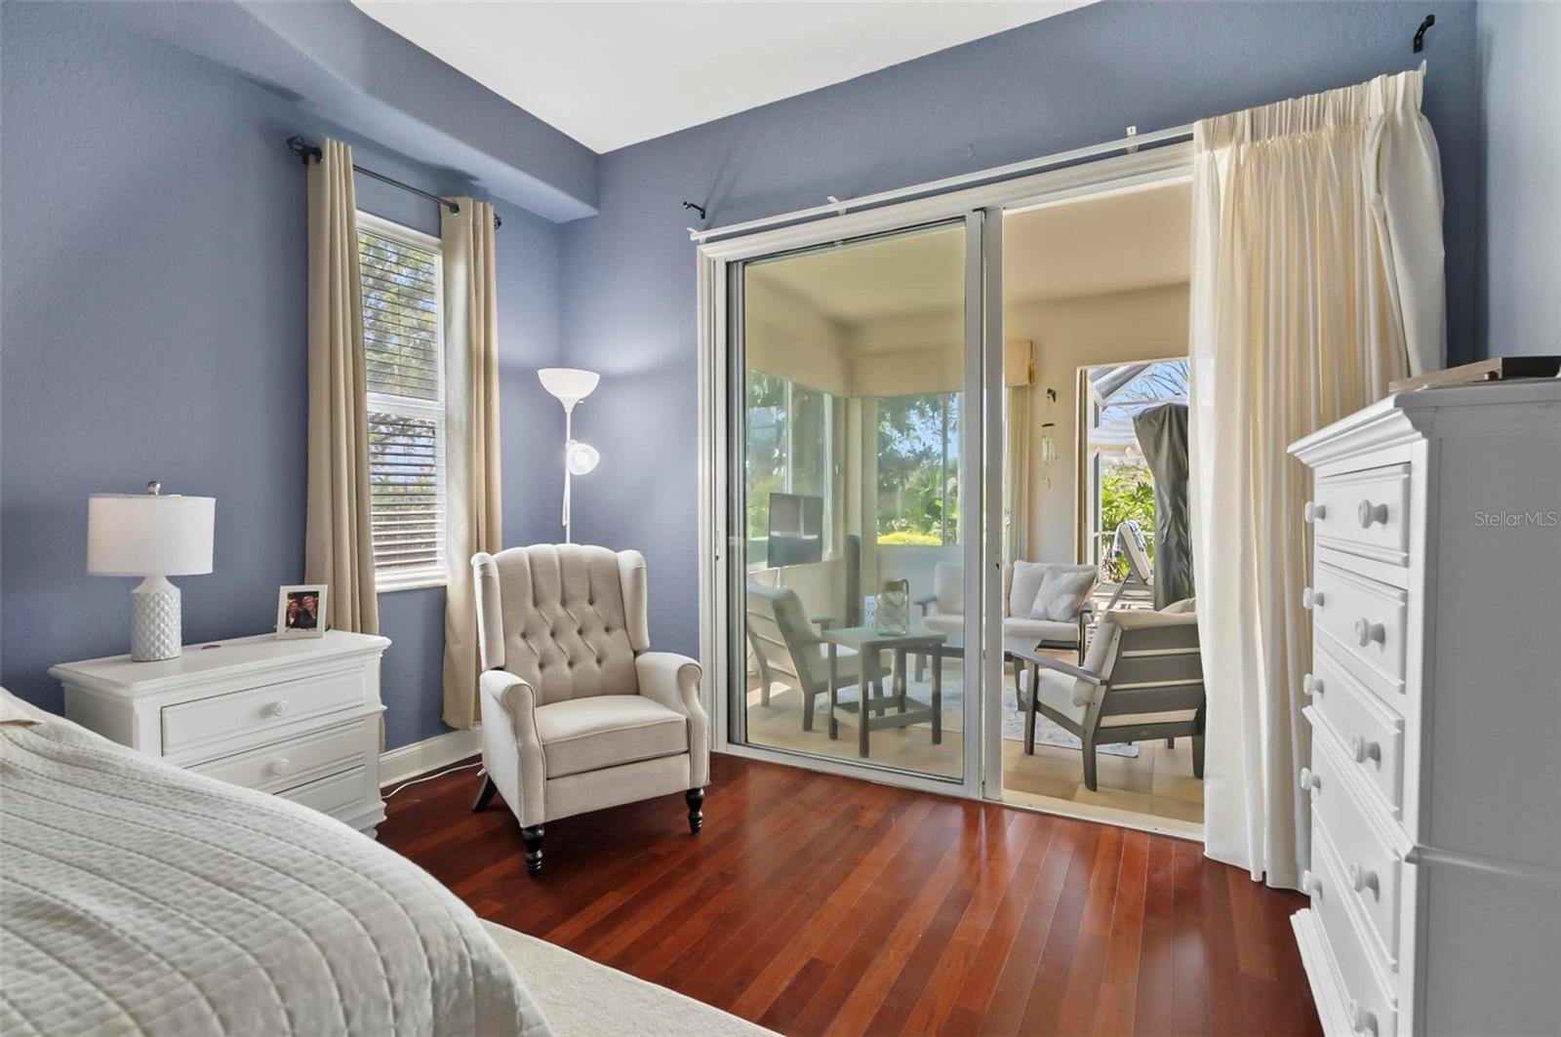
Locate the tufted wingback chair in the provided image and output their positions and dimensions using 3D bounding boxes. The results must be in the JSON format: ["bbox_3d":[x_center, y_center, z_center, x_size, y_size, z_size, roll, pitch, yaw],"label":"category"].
[{"bbox_3d":[-0.758,0.631,2.696,0.710,1.020,0.860,-1,1,-30],"label":"tufted wingback chair"}]

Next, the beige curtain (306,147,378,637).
[{"bbox_3d":[-1.714,-0.231,2.705,0.110,2.380,0.265,0,1,30],"label":"beige curtain"}]

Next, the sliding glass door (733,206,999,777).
[{"bbox_3d":[0.293,-0.063,3.073,1.240,2.340,0.050,0,1,27],"label":"sliding glass door"}]

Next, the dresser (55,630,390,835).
[{"bbox_3d":[-1.740,0.794,2.249,0.440,0.717,0.740,0,1,30],"label":"dresser"}]

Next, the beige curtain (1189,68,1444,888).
[{"bbox_3d":[1.650,-0.088,2.169,0.630,2.450,0.170,0,1,27],"label":"beige curtain"}]

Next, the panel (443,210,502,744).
[{"bbox_3d":[-1.418,-0.239,3.211,0.110,2.390,0.280,0,1,30],"label":"panel"}]

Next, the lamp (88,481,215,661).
[{"bbox_3d":[-1.941,0.163,2.148,0.295,0.555,0.295,0,1,27],"label":"lamp"}]

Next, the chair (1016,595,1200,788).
[{"bbox_3d":[1.576,0.781,3.223,0.670,0.770,0.730,0,1,-14],"label":"chair"}]

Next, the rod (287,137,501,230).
[{"bbox_3d":[-1.573,-1.390,2.934,0.100,0.080,0.910,0,1,30],"label":"rod"}]

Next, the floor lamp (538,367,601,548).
[{"bbox_3d":[-0.977,0.229,3.210,0.280,1.810,0.290,-1,1,-30],"label":"floor lamp"}]

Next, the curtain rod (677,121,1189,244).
[{"bbox_3d":[0.761,-1.348,2.680,2.600,0.070,0.100,0,1,27],"label":"curtain rod"}]

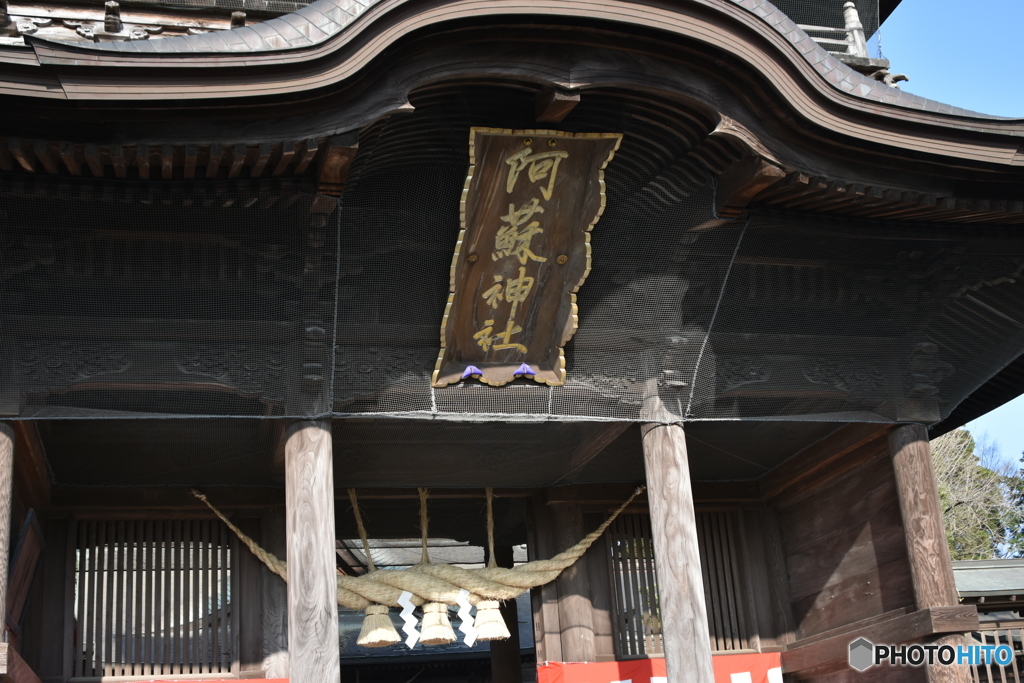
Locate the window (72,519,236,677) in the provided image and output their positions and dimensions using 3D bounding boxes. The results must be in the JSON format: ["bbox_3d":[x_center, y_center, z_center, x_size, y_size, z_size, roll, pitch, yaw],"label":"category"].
[{"bbox_3d":[-4.261,3.044,14.282,1.913,1.876,0.108,1,-20,-15],"label":"window"}]

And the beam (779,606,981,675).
[{"bbox_3d":[4.249,3.572,14.159,0.539,0.261,3.476,1,-20,-15],"label":"beam"}]

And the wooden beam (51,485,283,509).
[{"bbox_3d":[-4.091,1.925,14.663,2.934,0.277,0.225,1,-20,-15],"label":"wooden beam"}]

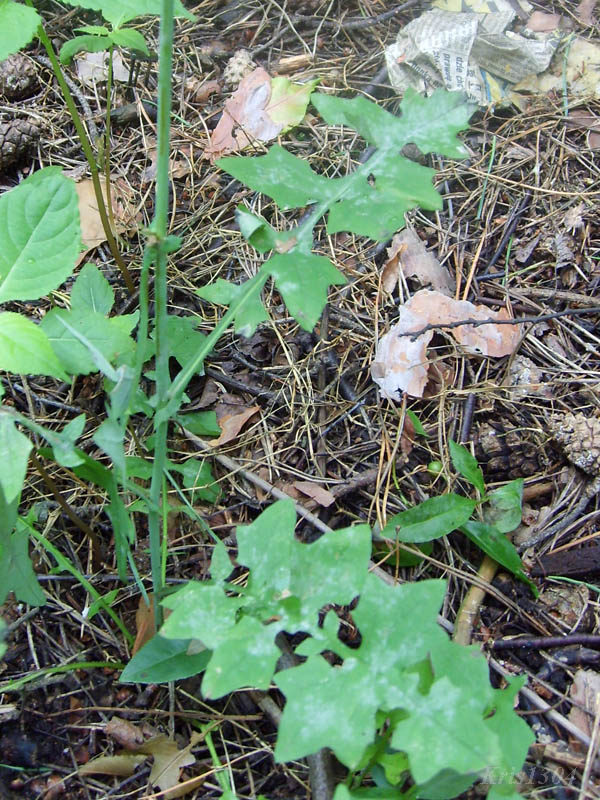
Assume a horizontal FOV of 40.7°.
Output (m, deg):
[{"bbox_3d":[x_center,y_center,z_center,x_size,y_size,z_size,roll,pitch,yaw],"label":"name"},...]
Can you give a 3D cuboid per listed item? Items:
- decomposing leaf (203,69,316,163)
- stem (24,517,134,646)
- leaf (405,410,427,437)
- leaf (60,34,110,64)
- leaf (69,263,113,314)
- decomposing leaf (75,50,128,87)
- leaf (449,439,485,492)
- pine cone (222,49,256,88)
[{"bbox_3d":[-0.029,-0.196,0.548,0.097,0.020,0.057,-40,73,-15],"label":"decomposing leaf"},{"bbox_3d":[-0.129,0.106,0.471,0.016,0.012,0.095,-41,86,-19],"label":"stem"},{"bbox_3d":[0.058,0.012,0.402,0.009,0.008,0.019,-29,71,-11],"label":"leaf"},{"bbox_3d":[-0.112,-0.183,0.421,0.028,0.012,0.016,-20,69,-8],"label":"leaf"},{"bbox_3d":[-0.124,-0.067,0.487,0.025,0.014,0.041,-5,60,-3],"label":"leaf"},{"bbox_3d":[-0.145,-0.244,0.594,0.040,0.012,0.038,-3,63,-2],"label":"decomposing leaf"},{"bbox_3d":[0.111,0.043,0.535,0.017,0.012,0.040,-29,68,-5],"label":"leaf"},{"bbox_3d":[-0.043,-0.236,0.586,0.032,0.027,0.028,0,53,0],"label":"pine cone"}]

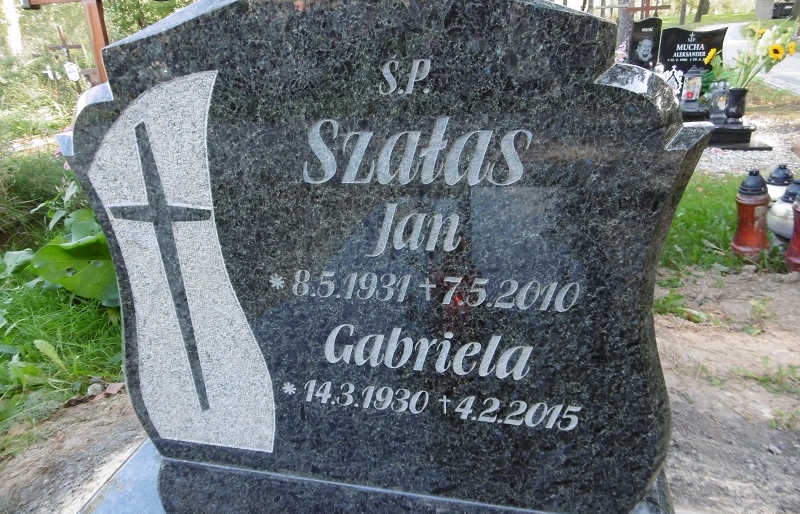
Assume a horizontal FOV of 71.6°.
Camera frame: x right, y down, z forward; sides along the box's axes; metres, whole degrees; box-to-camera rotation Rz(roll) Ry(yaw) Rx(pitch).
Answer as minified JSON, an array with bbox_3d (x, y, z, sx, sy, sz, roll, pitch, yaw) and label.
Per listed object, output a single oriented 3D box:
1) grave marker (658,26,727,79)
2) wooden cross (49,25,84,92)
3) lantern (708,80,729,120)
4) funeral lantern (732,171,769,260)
[{"bbox_3d":[2.966,-1.981,5.688,0.600,0.660,0.090,2,21,13],"label":"grave marker"},{"bbox_3d":[-5.336,-3.004,9.039,0.620,1.400,0.080,-2,21,15],"label":"wooden cross"},{"bbox_3d":[2.789,-1.373,4.850,0.140,0.345,0.140,2,21,13],"label":"lantern"},{"bbox_3d":[1.269,-0.150,2.000,0.120,0.325,0.120,-2,21,15],"label":"funeral lantern"}]

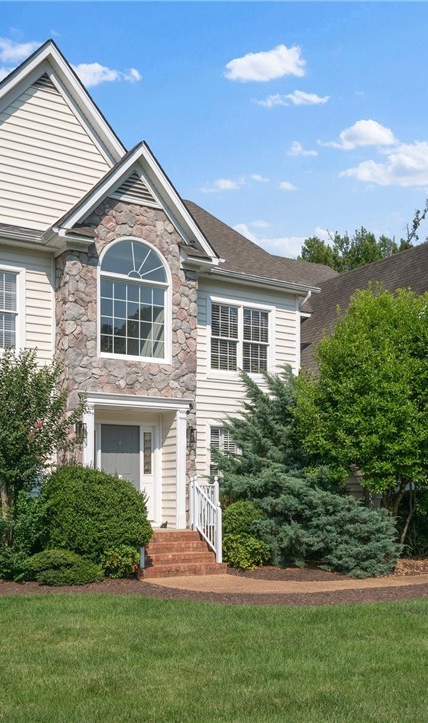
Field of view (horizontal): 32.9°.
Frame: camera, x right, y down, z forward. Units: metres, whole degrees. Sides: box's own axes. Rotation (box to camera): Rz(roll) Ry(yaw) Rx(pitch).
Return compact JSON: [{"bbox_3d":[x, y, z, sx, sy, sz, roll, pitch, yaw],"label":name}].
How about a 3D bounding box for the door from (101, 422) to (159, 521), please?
[{"bbox_3d":[-1.808,2.347,15.300,1.300,2.100,0.120,3,-5,-32],"label":"door"}]

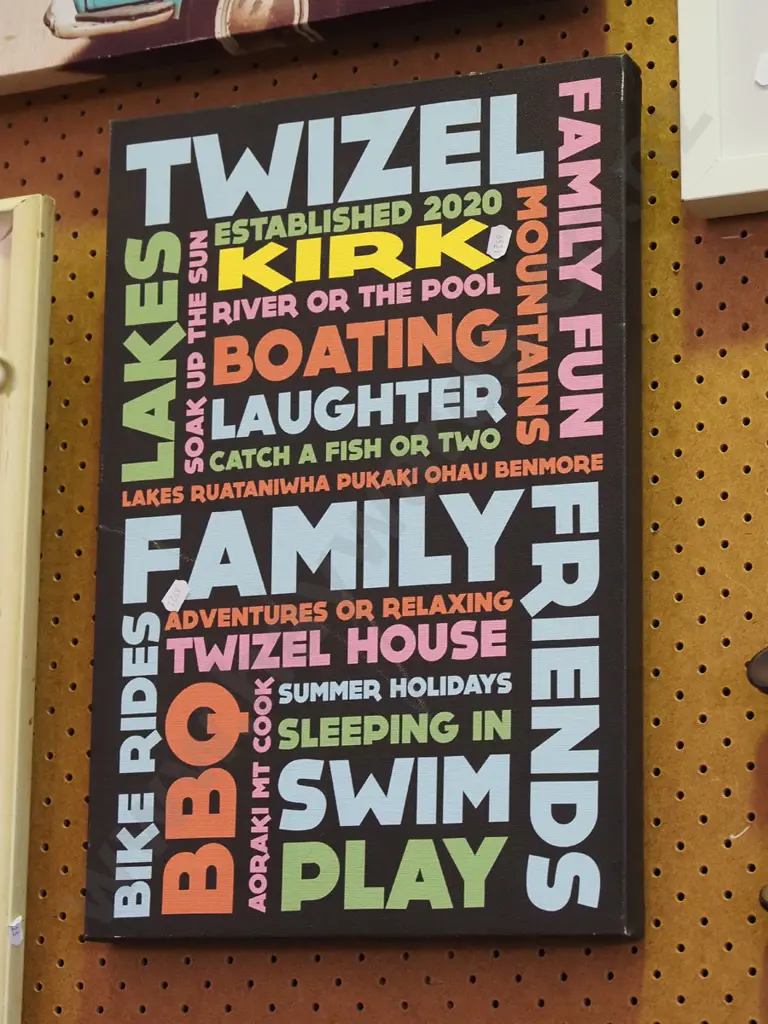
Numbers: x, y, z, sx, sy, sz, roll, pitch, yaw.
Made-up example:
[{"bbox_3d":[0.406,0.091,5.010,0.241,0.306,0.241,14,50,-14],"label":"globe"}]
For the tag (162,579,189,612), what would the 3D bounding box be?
[{"bbox_3d":[-0.153,0.061,1.954,0.016,0.025,0.001,36,5,25],"label":"tag"}]

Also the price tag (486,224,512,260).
[{"bbox_3d":[0.082,-0.193,1.902,0.016,0.026,0.001,8,-7,24],"label":"price tag"}]

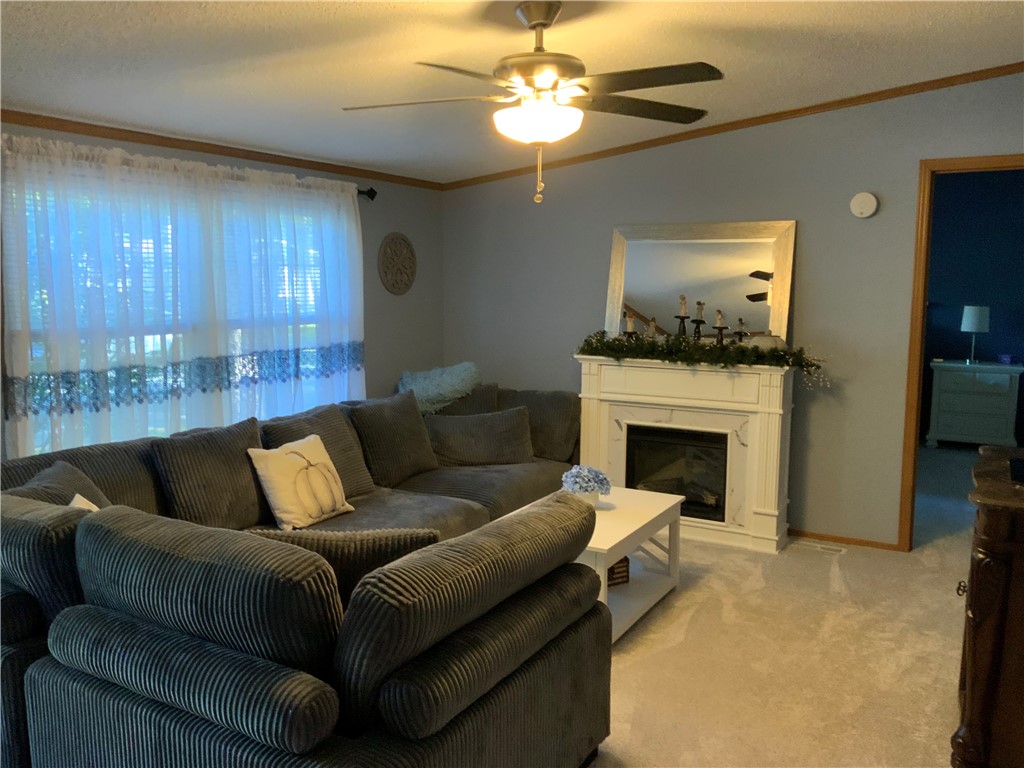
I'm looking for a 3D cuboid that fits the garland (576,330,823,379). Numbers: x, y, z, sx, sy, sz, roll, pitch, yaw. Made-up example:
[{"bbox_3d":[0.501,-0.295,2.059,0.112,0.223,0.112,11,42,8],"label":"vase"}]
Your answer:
[{"bbox_3d":[1.010,-0.175,4.869,1.420,0.200,0.240,4,8,32],"label":"garland"}]

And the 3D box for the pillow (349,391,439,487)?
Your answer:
[{"bbox_3d":[-0.631,0.280,4.640,0.180,0.480,0.520,-21,-4,34],"label":"pillow"}]

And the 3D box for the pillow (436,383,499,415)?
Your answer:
[{"bbox_3d":[-0.317,0.198,5.491,0.500,0.420,0.180,1,-8,7],"label":"pillow"}]

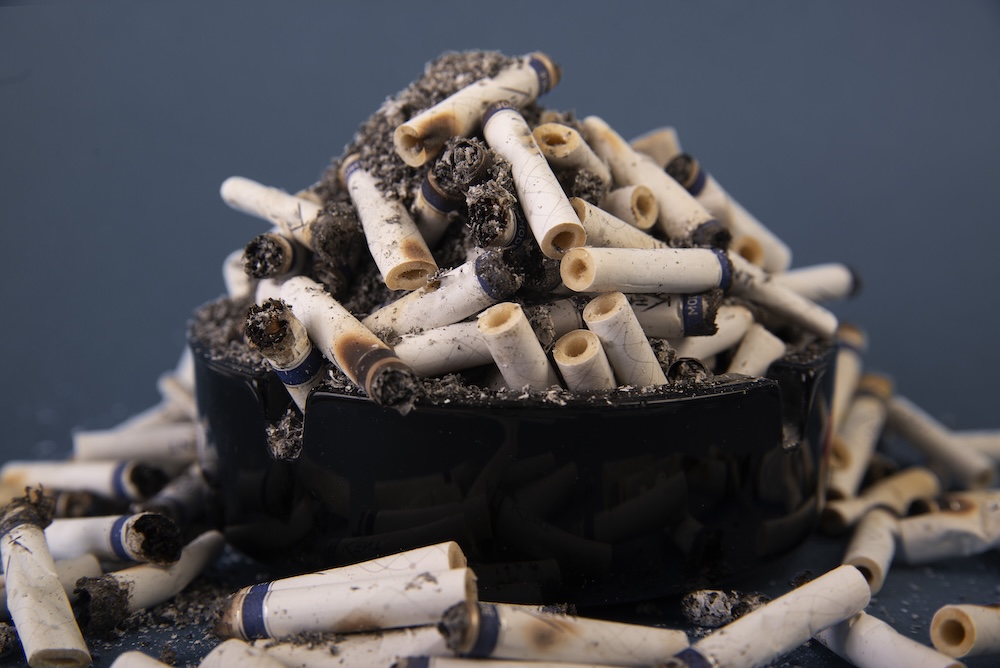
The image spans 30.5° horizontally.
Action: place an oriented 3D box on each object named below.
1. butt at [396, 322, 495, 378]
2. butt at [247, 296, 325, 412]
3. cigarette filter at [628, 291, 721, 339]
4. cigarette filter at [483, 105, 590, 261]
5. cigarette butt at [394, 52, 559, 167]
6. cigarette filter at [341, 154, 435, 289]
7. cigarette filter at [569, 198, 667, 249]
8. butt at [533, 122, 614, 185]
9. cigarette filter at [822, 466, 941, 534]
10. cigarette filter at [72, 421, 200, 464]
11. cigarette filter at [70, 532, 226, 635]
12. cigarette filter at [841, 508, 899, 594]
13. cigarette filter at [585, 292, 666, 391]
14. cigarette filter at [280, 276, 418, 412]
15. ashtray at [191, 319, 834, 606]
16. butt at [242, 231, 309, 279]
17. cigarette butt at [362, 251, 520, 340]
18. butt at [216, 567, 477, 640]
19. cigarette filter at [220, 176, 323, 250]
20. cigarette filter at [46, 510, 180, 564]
[{"bbox_3d":[-0.001,0.001,0.332,0.037,0.008,0.008,-13,0,-6],"label":"butt"},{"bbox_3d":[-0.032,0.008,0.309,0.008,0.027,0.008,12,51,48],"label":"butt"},{"bbox_3d":[0.023,-0.004,0.330,0.035,0.008,0.008,2,1,26],"label":"cigarette filter"},{"bbox_3d":[0.005,-0.028,0.322,0.008,0.008,0.036,-27,47,3],"label":"cigarette filter"},{"bbox_3d":[-0.003,-0.041,0.332,0.037,0.008,0.008,-34,8,-39],"label":"cigarette butt"},{"bbox_3d":[-0.020,-0.019,0.309,0.008,0.008,0.033,-4,38,-22],"label":"cigarette filter"},{"bbox_3d":[0.024,-0.015,0.335,0.035,0.008,0.008,24,6,-45],"label":"cigarette filter"},{"bbox_3d":[0.015,-0.032,0.344,0.008,0.008,0.022,7,-16,30],"label":"butt"},{"bbox_3d":[0.070,0.031,0.338,0.027,0.008,0.008,-14,17,-38],"label":"cigarette filter"},{"bbox_3d":[-0.076,0.024,0.395,0.034,0.008,0.008,-3,8,18],"label":"cigarette filter"},{"bbox_3d":[-0.055,0.039,0.295,0.009,0.009,0.034,5,11,23],"label":"cigarette filter"},{"bbox_3d":[0.063,0.036,0.310,0.007,0.007,0.030,3,13,16],"label":"cigarette filter"},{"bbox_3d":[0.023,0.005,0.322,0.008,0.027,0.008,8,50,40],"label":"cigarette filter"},{"bbox_3d":[-0.025,0.001,0.297,0.008,0.008,0.035,-6,28,-32],"label":"cigarette filter"},{"bbox_3d":[0.003,0.017,0.347,0.119,0.033,0.119,0,11,0],"label":"ashtray"},{"bbox_3d":[-0.036,-0.015,0.353,0.008,0.008,0.035,2,2,24],"label":"butt"},{"bbox_3d":[-0.012,-0.005,0.321,0.033,0.008,0.008,-23,0,27],"label":"cigarette butt"},{"bbox_3d":[-0.023,0.040,0.268,0.039,0.008,0.008,-8,7,13],"label":"butt"},{"bbox_3d":[-0.044,-0.024,0.372,0.008,0.008,0.037,24,1,-44],"label":"cigarette filter"},{"bbox_3d":[-0.069,0.034,0.306,0.034,0.008,0.008,-6,4,38],"label":"cigarette filter"}]

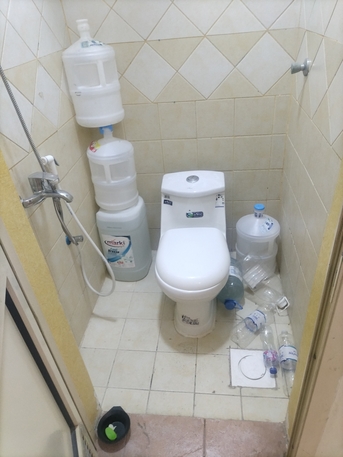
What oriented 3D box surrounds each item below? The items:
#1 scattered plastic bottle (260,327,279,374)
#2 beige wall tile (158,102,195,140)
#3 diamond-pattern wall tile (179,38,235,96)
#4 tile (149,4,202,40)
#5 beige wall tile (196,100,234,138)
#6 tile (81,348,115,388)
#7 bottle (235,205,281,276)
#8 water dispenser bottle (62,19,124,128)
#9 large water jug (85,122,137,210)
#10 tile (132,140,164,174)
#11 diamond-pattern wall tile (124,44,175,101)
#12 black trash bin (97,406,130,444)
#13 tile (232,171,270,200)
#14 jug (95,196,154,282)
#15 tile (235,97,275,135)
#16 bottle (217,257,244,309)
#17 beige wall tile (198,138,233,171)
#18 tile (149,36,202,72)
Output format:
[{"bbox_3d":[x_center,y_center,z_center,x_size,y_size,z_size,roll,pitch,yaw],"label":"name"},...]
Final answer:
[{"bbox_3d":[0.473,0.582,1.645,0.067,0.067,0.239,-2,36,7],"label":"scattered plastic bottle"},{"bbox_3d":[0.035,-0.585,1.861,0.198,0.198,0.012,-1,34,8],"label":"beige wall tile"},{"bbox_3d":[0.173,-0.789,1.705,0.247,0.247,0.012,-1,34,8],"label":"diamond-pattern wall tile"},{"bbox_3d":[0.013,-0.975,1.613,0.275,0.142,0.010,-1,35,8],"label":"tile"},{"bbox_3d":[0.239,-0.594,1.864,0.201,0.201,0.010,-1,34,8],"label":"beige wall tile"},{"bbox_3d":[-0.382,0.689,1.692,0.198,0.012,0.198,-1,36,8],"label":"tile"},{"bbox_3d":[0.519,0.066,2.076,0.258,0.468,0.258,-1,35,8],"label":"bottle"},{"bbox_3d":[-0.378,-0.744,1.674,0.254,0.451,0.254,1,37,7],"label":"water dispenser bottle"},{"bbox_3d":[-0.325,-0.350,1.903,0.254,0.459,0.254,2,38,6],"label":"large water jug"},{"bbox_3d":[-0.149,-0.421,2.035,0.201,0.201,0.010,-1,34,8],"label":"tile"},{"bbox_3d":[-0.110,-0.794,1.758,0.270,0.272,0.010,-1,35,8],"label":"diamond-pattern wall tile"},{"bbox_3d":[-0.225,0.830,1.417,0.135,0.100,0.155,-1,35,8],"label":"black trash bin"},{"bbox_3d":[0.469,-0.252,2.026,0.198,0.198,0.012,-1,34,8],"label":"tile"},{"bbox_3d":[-0.279,0.062,2.136,0.255,0.477,0.263,-1,34,8],"label":"jug"},{"bbox_3d":[0.442,-0.596,1.836,0.201,0.201,0.010,-1,34,8],"label":"tile"},{"bbox_3d":[0.337,0.320,1.985,0.152,0.152,0.342,-2,34,6],"label":"bottle"},{"bbox_3d":[0.256,-0.424,1.975,0.200,0.200,0.010,-1,35,8],"label":"beige wall tile"},{"bbox_3d":[0.026,-0.847,1.686,0.277,0.143,0.012,-1,34,8],"label":"tile"}]

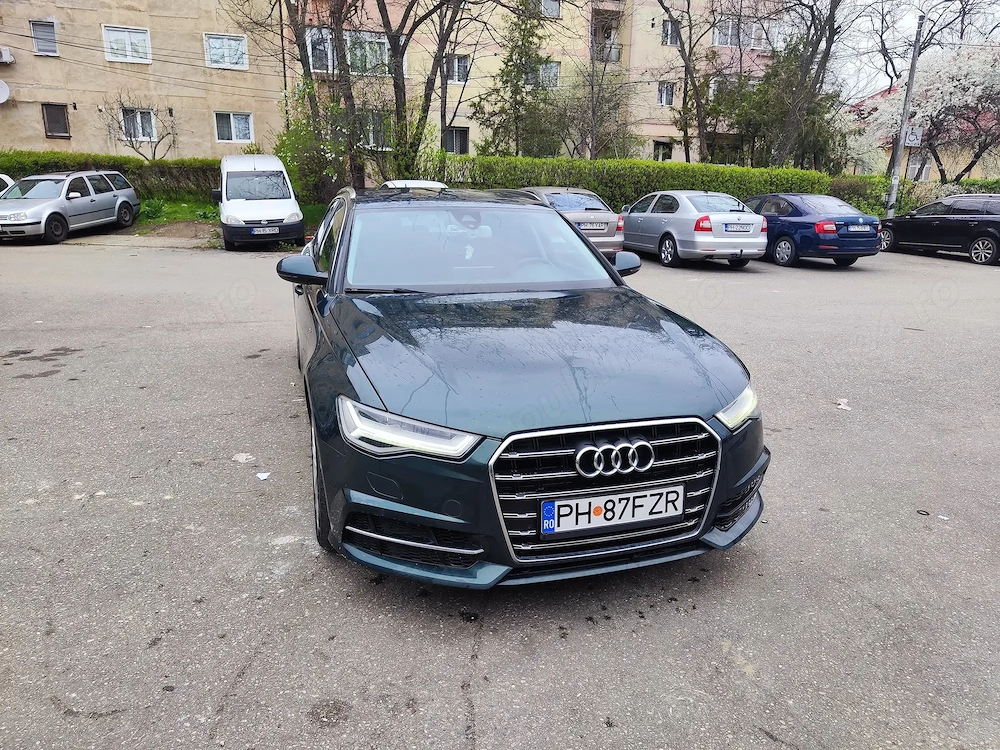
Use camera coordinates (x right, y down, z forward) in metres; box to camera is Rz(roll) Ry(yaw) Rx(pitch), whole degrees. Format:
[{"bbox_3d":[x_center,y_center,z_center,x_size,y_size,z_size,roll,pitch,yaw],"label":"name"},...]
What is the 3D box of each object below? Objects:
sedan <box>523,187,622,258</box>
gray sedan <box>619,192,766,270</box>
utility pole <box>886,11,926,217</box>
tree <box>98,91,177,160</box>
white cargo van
[{"bbox_3d":[0.901,-3.243,14.698,1.840,1.460,4.570,-4,17,-20],"label":"sedan"},{"bbox_3d":[3.895,-3.234,15.078,1.840,1.460,4.570,-2,16,-14],"label":"gray sedan"},{"bbox_3d":[11.148,-6.634,19.233,0.220,6.040,0.220,2,16,0],"label":"utility pole"},{"bbox_3d":[-11.603,-7.410,22.425,2.500,3.400,2.500,2,16,0],"label":"tree"},{"bbox_3d":[-5.636,-4.054,15.999,1.780,1.830,4.320,-5,22,-23],"label":"white cargo van"}]

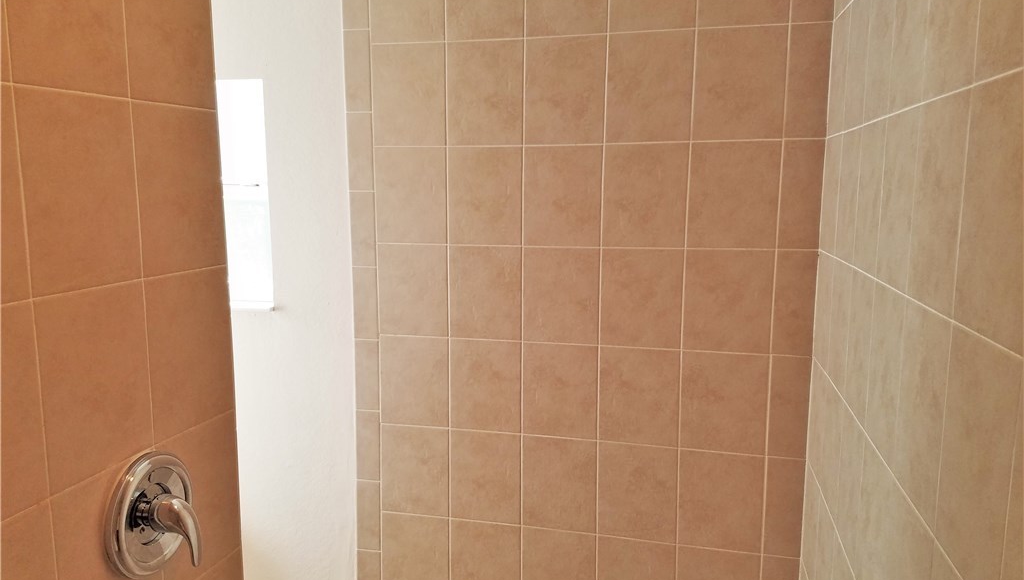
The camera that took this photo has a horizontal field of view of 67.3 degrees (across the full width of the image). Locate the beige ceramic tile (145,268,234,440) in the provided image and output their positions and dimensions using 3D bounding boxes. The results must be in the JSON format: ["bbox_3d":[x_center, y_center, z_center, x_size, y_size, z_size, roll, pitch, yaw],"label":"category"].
[{"bbox_3d":[-0.519,0.098,1.243,0.009,0.252,0.202,2,8,12],"label":"beige ceramic tile"}]

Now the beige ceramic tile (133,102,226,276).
[{"bbox_3d":[-0.515,-0.155,1.195,0.010,0.251,0.200,2,8,13],"label":"beige ceramic tile"}]

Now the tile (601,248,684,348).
[{"bbox_3d":[0.323,0.021,1.909,0.201,0.252,0.009,2,8,14],"label":"tile"}]

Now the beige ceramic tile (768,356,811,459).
[{"bbox_3d":[0.666,0.281,1.847,0.090,0.249,0.010,2,9,14],"label":"beige ceramic tile"}]

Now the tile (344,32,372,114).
[{"bbox_3d":[-0.401,-0.569,2.007,0.074,0.201,0.009,2,8,14],"label":"tile"}]

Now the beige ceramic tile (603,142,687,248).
[{"bbox_3d":[0.327,-0.229,1.880,0.201,0.251,0.009,2,8,14],"label":"beige ceramic tile"}]

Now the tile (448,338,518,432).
[{"bbox_3d":[-0.068,0.255,2.048,0.201,0.251,0.009,2,8,14],"label":"tile"}]

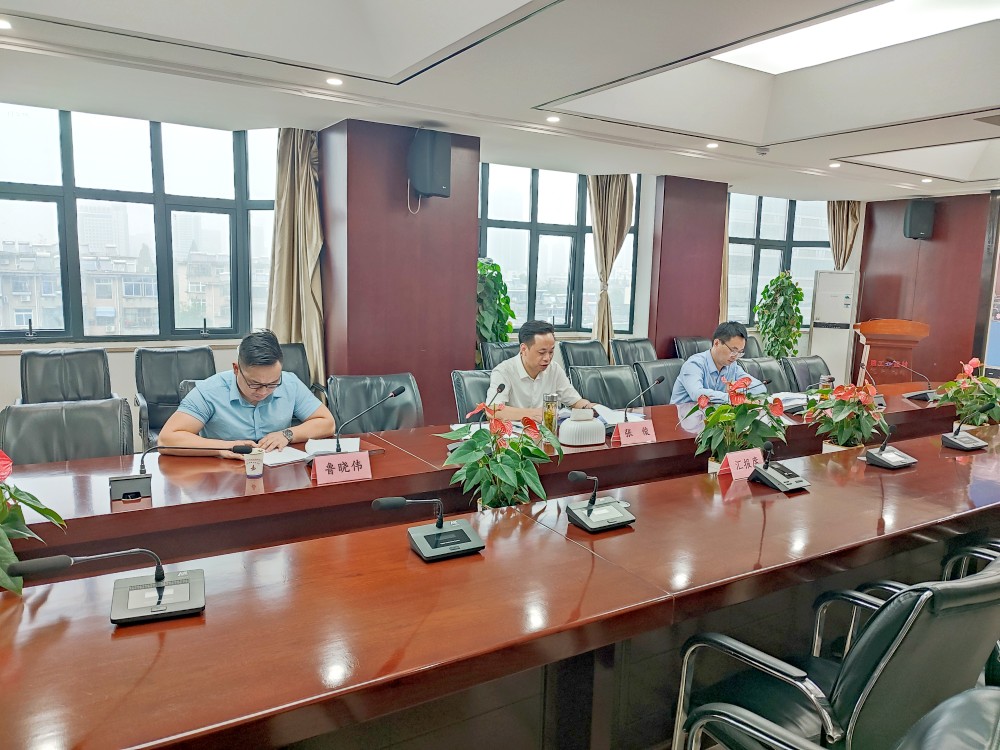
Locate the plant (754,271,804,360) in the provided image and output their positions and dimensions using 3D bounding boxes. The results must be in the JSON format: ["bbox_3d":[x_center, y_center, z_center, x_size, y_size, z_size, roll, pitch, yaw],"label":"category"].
[{"bbox_3d":[2.924,-0.289,7.582,0.480,1.600,0.480,-3,9,-31],"label":"plant"}]

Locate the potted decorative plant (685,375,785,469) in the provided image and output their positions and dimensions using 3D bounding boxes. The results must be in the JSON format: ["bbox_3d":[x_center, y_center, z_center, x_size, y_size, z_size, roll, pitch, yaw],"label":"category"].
[{"bbox_3d":[1.110,0.305,3.393,0.440,0.585,0.420,-3,9,-31],"label":"potted decorative plant"}]

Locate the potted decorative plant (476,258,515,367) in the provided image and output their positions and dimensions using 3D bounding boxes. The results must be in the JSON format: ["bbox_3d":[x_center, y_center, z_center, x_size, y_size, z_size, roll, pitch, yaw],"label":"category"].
[{"bbox_3d":[-0.120,-0.197,6.440,0.500,1.663,0.500,-3,9,-31],"label":"potted decorative plant"}]

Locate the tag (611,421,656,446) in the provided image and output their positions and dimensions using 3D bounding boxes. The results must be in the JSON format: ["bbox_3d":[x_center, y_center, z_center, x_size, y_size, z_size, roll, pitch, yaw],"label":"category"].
[{"bbox_3d":[0.649,0.271,3.484,0.205,0.103,0.091,-3,9,-31],"label":"tag"}]

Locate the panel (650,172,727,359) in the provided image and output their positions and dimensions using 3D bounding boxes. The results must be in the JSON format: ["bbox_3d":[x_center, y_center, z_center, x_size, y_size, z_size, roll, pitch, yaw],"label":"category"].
[{"bbox_3d":[1.918,-0.751,7.488,0.870,2.500,0.180,-3,9,-31],"label":"panel"}]

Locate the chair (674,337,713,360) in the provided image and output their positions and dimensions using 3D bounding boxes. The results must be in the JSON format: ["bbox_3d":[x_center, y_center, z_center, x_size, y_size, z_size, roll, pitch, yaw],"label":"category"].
[{"bbox_3d":[1.787,0.194,6.148,0.560,0.970,0.620,-3,9,-31],"label":"chair"}]

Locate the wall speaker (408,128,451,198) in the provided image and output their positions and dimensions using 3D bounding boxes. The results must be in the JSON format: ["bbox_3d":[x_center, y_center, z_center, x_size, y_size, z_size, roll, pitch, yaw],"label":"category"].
[{"bbox_3d":[-0.486,-1.449,4.974,0.240,0.430,0.250,6,9,33],"label":"wall speaker"}]

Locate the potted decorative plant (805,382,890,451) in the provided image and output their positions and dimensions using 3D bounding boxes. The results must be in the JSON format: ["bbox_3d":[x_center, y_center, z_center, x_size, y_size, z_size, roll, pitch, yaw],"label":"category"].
[{"bbox_3d":[1.746,0.265,3.678,0.420,0.460,0.420,-3,9,-31],"label":"potted decorative plant"}]

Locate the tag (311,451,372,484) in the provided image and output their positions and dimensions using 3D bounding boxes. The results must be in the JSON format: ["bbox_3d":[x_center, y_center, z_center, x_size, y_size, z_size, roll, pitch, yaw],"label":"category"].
[{"bbox_3d":[-0.572,0.333,2.612,0.200,0.096,0.080,-3,9,-31],"label":"tag"}]

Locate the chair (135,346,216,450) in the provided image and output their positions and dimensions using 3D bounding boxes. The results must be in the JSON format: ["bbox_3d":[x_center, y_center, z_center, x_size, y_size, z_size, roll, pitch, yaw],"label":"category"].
[{"bbox_3d":[-1.942,0.357,4.428,0.570,0.991,0.600,-3,9,-31],"label":"chair"}]

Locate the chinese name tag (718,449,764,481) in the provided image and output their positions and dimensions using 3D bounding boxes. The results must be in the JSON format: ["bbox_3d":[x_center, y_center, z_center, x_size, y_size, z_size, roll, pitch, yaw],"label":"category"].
[{"bbox_3d":[0.990,0.358,2.940,0.201,0.103,0.087,-3,9,-31],"label":"chinese name tag"}]

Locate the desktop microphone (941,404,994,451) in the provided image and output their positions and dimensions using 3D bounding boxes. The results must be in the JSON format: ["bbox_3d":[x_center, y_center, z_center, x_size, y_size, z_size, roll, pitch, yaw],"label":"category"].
[{"bbox_3d":[2.329,0.244,3.558,0.198,0.233,0.170,-3,9,-31],"label":"desktop microphone"}]

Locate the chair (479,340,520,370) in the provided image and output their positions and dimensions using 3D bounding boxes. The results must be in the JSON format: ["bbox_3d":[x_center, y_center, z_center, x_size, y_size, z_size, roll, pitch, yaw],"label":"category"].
[{"bbox_3d":[0.174,0.277,5.264,0.560,0.970,0.620,-3,9,-31],"label":"chair"}]

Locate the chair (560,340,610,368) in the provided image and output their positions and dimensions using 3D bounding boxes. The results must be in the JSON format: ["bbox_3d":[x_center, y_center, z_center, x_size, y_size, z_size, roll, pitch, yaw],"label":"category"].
[{"bbox_3d":[0.793,0.241,5.880,0.570,0.991,0.600,-3,9,-31],"label":"chair"}]

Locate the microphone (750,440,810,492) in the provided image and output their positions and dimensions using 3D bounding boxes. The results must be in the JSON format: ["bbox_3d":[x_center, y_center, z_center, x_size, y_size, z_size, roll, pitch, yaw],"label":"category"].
[{"bbox_3d":[1.075,0.335,2.797,0.221,0.194,0.166,-3,9,-31],"label":"microphone"}]

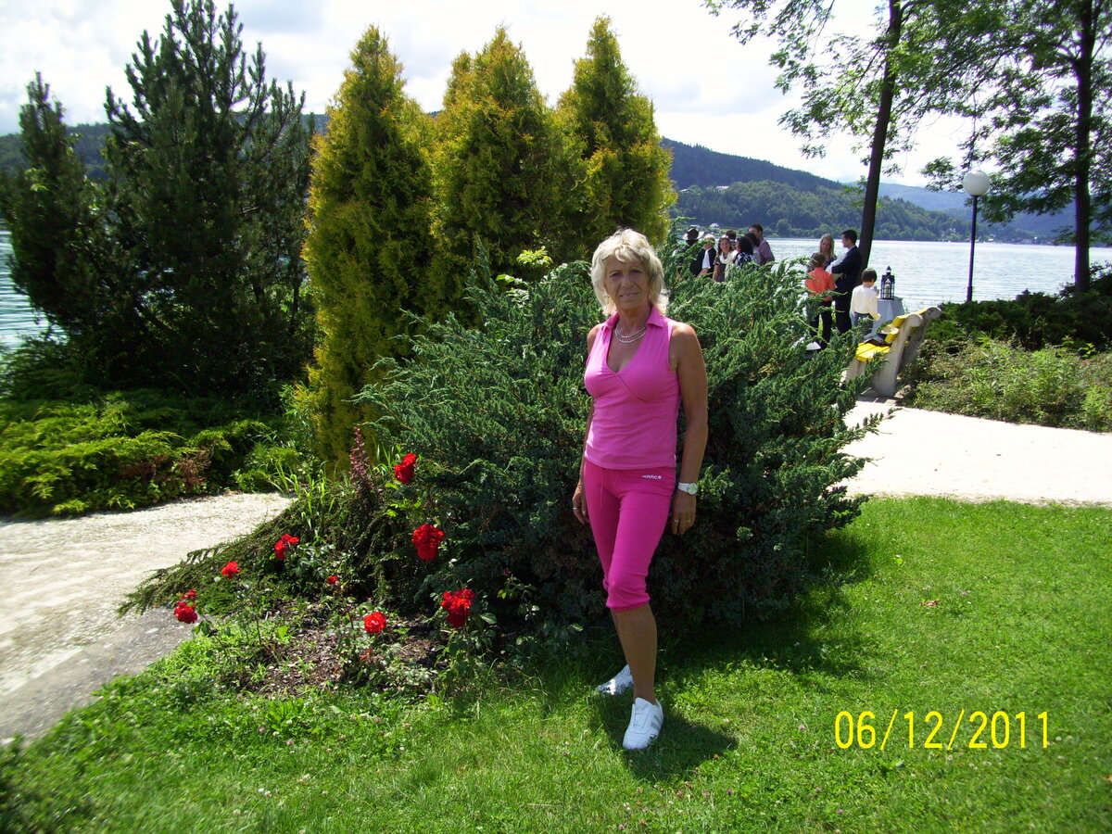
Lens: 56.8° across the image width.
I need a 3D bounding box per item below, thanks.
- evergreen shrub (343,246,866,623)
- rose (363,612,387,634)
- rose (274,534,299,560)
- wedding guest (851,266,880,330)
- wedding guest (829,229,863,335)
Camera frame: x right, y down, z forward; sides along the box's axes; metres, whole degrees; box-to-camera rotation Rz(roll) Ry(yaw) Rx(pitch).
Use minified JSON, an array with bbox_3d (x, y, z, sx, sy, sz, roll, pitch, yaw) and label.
[{"bbox_3d":[0.311,-0.064,5.218,2.600,1.560,2.200,1,10,0],"label":"evergreen shrub"},{"bbox_3d":[-0.656,0.750,3.739,0.080,0.075,0.080,1,10,0],"label":"rose"},{"bbox_3d":[-1.157,0.559,4.417,0.100,0.105,0.095,1,10,0],"label":"rose"},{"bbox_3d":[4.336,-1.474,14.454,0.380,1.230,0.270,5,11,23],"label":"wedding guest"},{"bbox_3d":[4.223,-1.863,15.096,0.420,1.770,0.500,3,10,11],"label":"wedding guest"}]

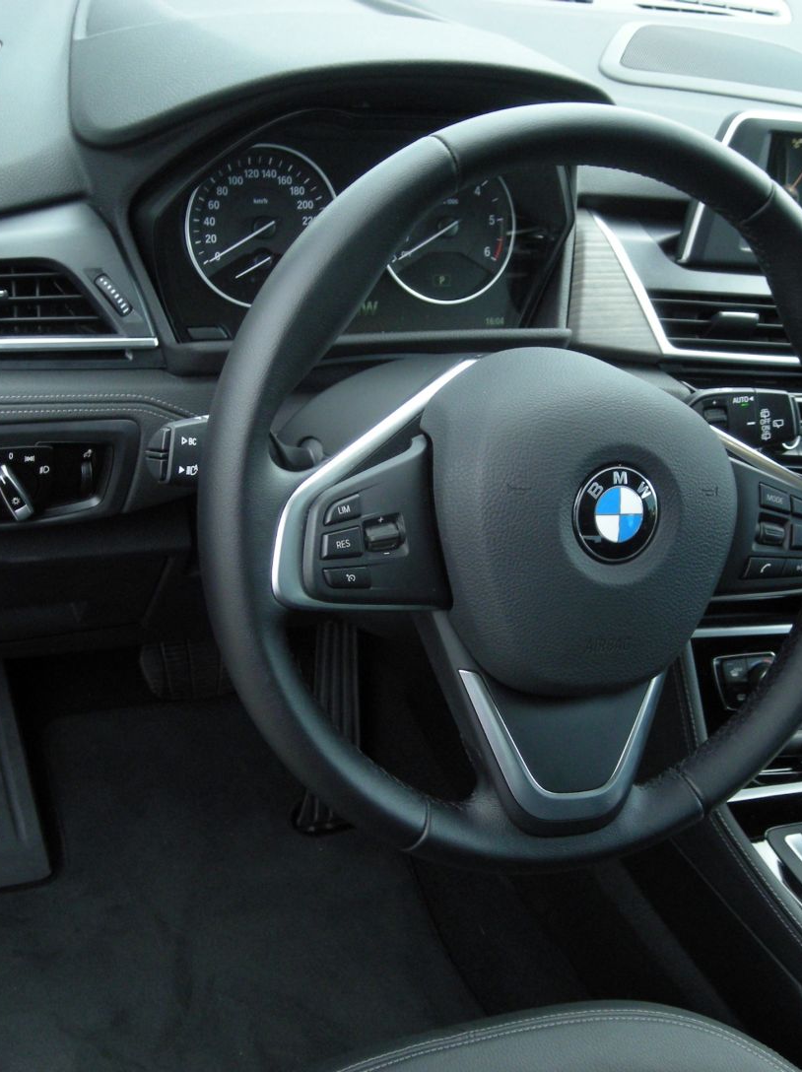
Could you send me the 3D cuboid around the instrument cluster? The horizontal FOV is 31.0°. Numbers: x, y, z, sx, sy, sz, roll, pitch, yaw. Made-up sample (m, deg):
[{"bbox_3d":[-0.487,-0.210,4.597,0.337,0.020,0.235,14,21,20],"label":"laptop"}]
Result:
[{"bbox_3d":[-0.023,-0.196,0.910,0.285,0.139,0.060,-5,11,-23],"label":"instrument cluster"}]

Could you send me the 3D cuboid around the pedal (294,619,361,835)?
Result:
[{"bbox_3d":[-0.072,0.179,1.388,0.054,0.202,0.035,2,5,-27],"label":"pedal"}]

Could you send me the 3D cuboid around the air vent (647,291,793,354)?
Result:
[{"bbox_3d":[0.231,-0.153,1.039,0.124,0.040,0.030,0,9,-16],"label":"air vent"}]

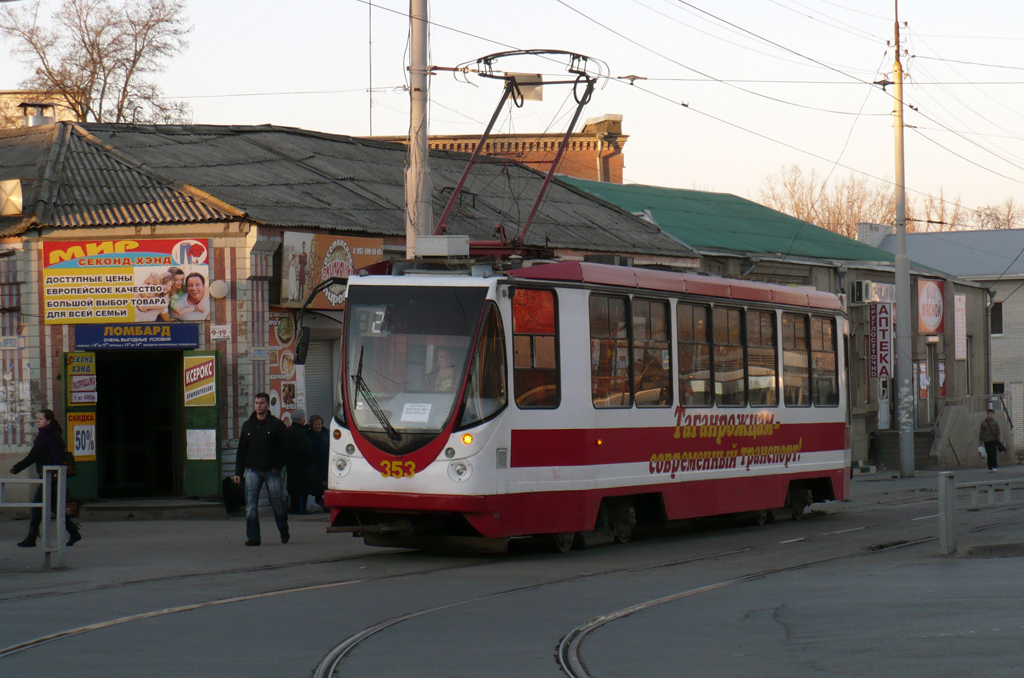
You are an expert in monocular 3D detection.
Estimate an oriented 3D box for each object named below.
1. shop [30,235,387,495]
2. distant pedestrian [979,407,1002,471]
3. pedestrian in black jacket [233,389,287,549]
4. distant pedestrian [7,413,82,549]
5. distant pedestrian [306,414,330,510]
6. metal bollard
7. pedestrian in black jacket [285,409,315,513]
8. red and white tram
[{"bbox_3d":[-4.876,0.448,47.200,5.300,4.300,4.300,-1,-1,6],"label":"shop"},{"bbox_3d":[12.132,2.561,73.500,0.560,1.620,0.420,-1,-1,3],"label":"distant pedestrian"},{"bbox_3d":[-3.007,1.560,34.800,0.600,1.800,0.450,-1,-1,12],"label":"pedestrian in black jacket"},{"bbox_3d":[-5.559,1.649,34.400,0.840,1.640,0.520,0,-1,-6],"label":"distant pedestrian"},{"bbox_3d":[-2.999,1.942,45.400,0.500,1.540,0.380,-1,-2,18],"label":"distant pedestrian"},{"bbox_3d":[4.702,1.884,31.300,0.170,0.920,0.180,-1,-2,22],"label":"metal bollard"},{"bbox_3d":[-3.313,1.910,45.200,0.400,1.620,0.480,1,-2,-45],"label":"pedestrian in black jacket"},{"bbox_3d":[1.464,0.848,37.057,2.500,3.240,14.700,0,-1,21],"label":"red and white tram"}]

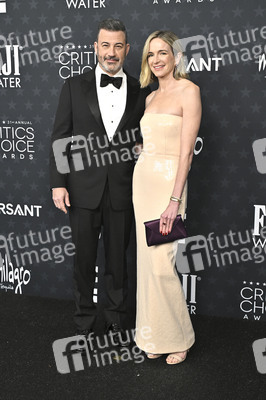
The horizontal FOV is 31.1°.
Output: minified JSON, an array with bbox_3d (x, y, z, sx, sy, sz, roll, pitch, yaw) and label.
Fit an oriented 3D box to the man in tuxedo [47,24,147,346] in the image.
[{"bbox_3d":[-0.175,-0.060,2.690,0.560,1.830,0.380,-3,12,-13],"label":"man in tuxedo"}]

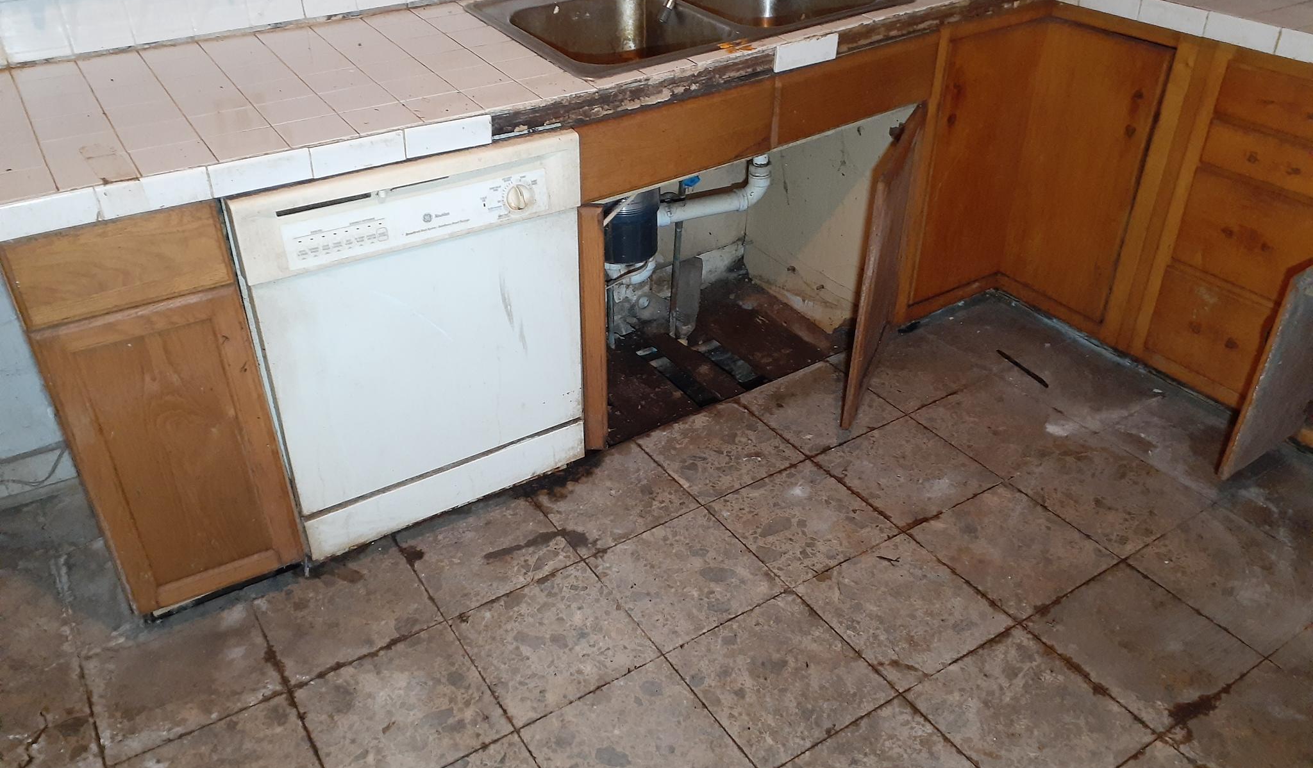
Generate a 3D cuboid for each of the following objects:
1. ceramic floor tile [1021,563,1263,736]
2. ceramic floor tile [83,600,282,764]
[{"bbox_3d":[0.865,0.461,1.832,0.287,0.010,0.289,-21,38,-25],"label":"ceramic floor tile"},{"bbox_3d":[-0.874,0.530,1.889,0.303,0.011,0.303,-20,38,-26],"label":"ceramic floor tile"}]

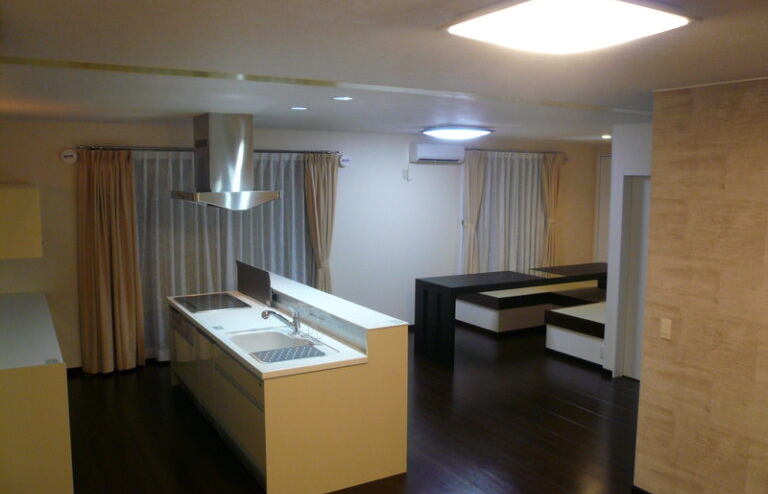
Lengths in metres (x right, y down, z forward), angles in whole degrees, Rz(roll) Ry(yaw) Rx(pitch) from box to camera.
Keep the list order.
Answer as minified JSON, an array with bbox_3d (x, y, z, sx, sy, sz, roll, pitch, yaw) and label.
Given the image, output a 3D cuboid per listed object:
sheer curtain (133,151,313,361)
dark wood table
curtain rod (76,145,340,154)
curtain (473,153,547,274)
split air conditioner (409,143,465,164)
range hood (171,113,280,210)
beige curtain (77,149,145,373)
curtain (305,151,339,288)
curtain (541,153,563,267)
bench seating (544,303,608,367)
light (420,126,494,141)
[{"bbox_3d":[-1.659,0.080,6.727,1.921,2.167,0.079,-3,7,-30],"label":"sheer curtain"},{"bbox_3d":[1.815,0.737,7.474,2.955,0.832,0.690,-3,7,-30],"label":"dark wood table"},{"bbox_3d":[-1.712,-1.020,6.567,2.788,0.044,0.079,-3,7,-30],"label":"curtain rod"},{"bbox_3d":[1.767,-0.371,8.676,1.251,1.876,0.079,-3,7,-30],"label":"curtain"},{"bbox_3d":[0.675,-1.190,7.929,0.729,0.241,0.217,-3,7,-30],"label":"split air conditioner"},{"bbox_3d":[-1.420,-0.741,5.448,0.670,0.799,1.005,-3,7,-30],"label":"range hood"},{"bbox_3d":[-2.678,0.156,6.107,0.527,2.201,0.138,-3,7,-30],"label":"beige curtain"},{"bbox_3d":[-0.730,0.036,7.224,0.364,2.211,0.128,-3,7,-30],"label":"curtain"},{"bbox_3d":[2.420,-0.406,9.012,0.355,1.876,0.128,-3,7,-30],"label":"curtain"},{"bbox_3d":[2.595,0.967,6.905,1.428,0.497,0.808,-3,7,-30],"label":"bench seating"},{"bbox_3d":[0.789,-1.213,6.742,0.591,0.124,0.591,-3,7,-30],"label":"light"}]

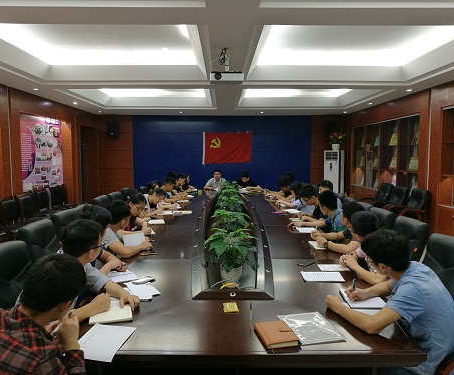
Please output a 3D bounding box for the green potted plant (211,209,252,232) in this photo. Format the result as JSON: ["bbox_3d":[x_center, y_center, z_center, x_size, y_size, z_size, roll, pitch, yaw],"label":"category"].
[{"bbox_3d":[0.035,0.400,3.389,0.360,0.400,0.360,0,4,0],"label":"green potted plant"}]

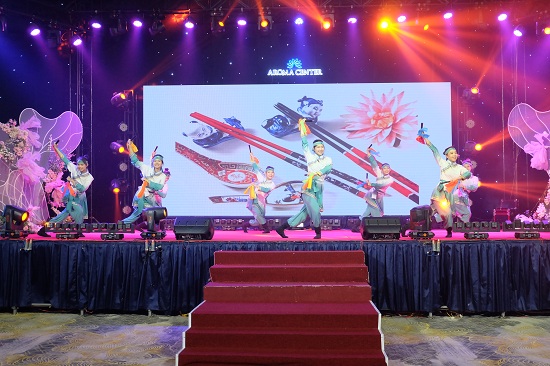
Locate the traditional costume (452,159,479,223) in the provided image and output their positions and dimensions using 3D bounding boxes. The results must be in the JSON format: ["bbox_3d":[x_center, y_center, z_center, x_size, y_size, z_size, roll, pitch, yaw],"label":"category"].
[{"bbox_3d":[3.803,0.170,11.000,0.580,1.300,0.460,1,-3,-30],"label":"traditional costume"}]

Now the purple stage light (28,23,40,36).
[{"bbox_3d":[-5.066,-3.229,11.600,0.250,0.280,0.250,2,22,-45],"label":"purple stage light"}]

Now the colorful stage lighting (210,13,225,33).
[{"bbox_3d":[-1.130,-3.183,10.900,0.300,0.420,0.290,0,-1,-18],"label":"colorful stage lighting"}]

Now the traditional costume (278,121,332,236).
[{"bbox_3d":[0.454,-0.069,8.450,0.830,1.830,0.600,0,-2,-12],"label":"traditional costume"}]

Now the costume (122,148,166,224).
[{"bbox_3d":[-2.070,0.087,8.650,0.780,1.500,0.600,0,-1,-7],"label":"costume"}]

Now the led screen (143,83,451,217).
[{"bbox_3d":[0.506,-0.771,12.650,7.100,3.050,0.150,0,-2,2],"label":"led screen"}]

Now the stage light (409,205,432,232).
[{"bbox_3d":[2.172,0.549,8.150,0.350,0.450,0.340,-2,-3,34],"label":"stage light"}]

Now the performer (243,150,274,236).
[{"bbox_3d":[-0.291,0.159,9.700,0.570,1.440,0.500,0,-1,-11],"label":"performer"}]

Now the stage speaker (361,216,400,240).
[{"bbox_3d":[1.630,0.692,8.450,0.570,0.350,0.430,0,-1,-6],"label":"stage speaker"}]

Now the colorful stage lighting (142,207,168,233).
[{"bbox_3d":[-1.859,0.633,8.480,0.390,0.480,0.340,-1,-1,18],"label":"colorful stage lighting"}]

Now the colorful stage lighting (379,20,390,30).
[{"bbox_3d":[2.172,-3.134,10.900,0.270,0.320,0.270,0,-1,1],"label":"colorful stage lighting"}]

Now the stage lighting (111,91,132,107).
[{"bbox_3d":[-3.379,-1.860,12.100,0.360,0.350,0.420,2,-18,-45],"label":"stage lighting"}]

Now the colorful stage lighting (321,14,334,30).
[{"bbox_3d":[1.089,-3.329,11.400,0.300,0.360,0.300,-1,-2,6],"label":"colorful stage lighting"}]

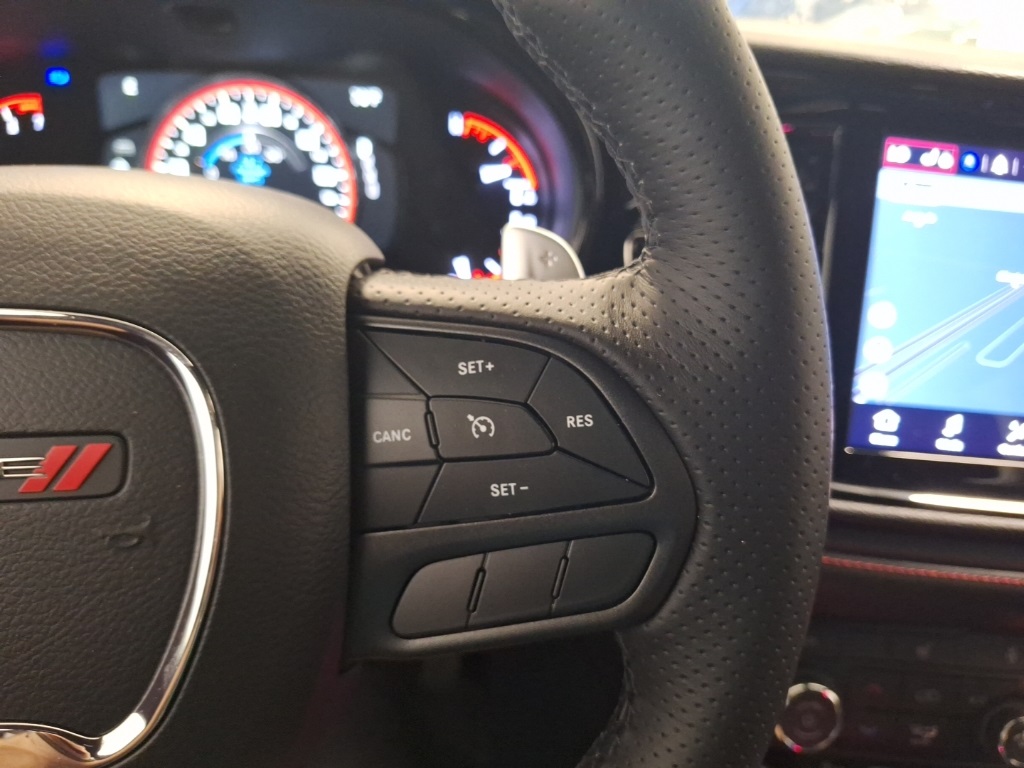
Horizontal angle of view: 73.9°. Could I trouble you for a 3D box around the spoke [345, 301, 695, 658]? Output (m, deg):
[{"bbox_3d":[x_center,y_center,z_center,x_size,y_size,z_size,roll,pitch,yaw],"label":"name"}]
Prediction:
[{"bbox_3d":[0.002,0.021,0.148,0.075,0.077,0.025,-1,5,3],"label":"spoke"}]

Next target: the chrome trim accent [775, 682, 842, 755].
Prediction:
[{"bbox_3d":[0.125,0.141,0.287,0.029,0.030,0.011,7,-8,4],"label":"chrome trim accent"}]

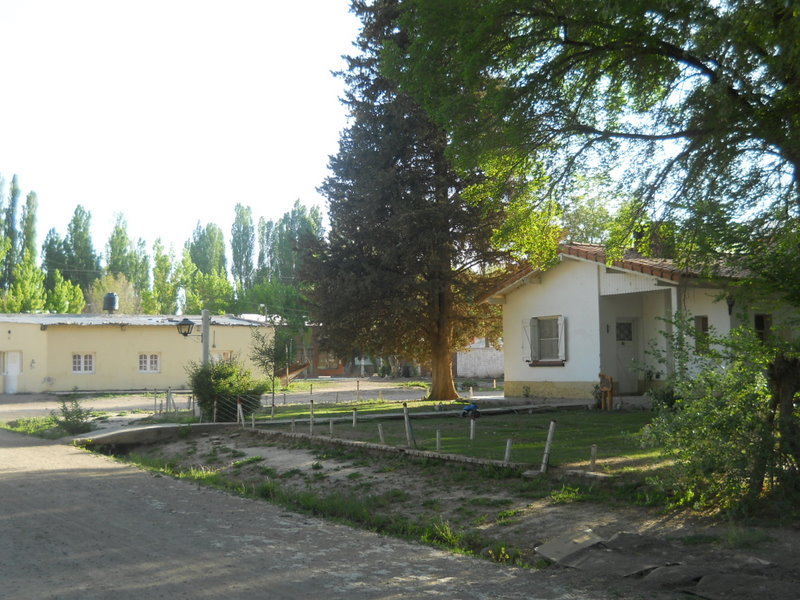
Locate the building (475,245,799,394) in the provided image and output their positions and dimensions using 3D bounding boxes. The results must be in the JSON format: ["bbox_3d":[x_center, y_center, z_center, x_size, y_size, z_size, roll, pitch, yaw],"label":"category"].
[{"bbox_3d":[8.369,0.699,30.447,9.500,4.300,7.700,2,-5,-34],"label":"building"}]

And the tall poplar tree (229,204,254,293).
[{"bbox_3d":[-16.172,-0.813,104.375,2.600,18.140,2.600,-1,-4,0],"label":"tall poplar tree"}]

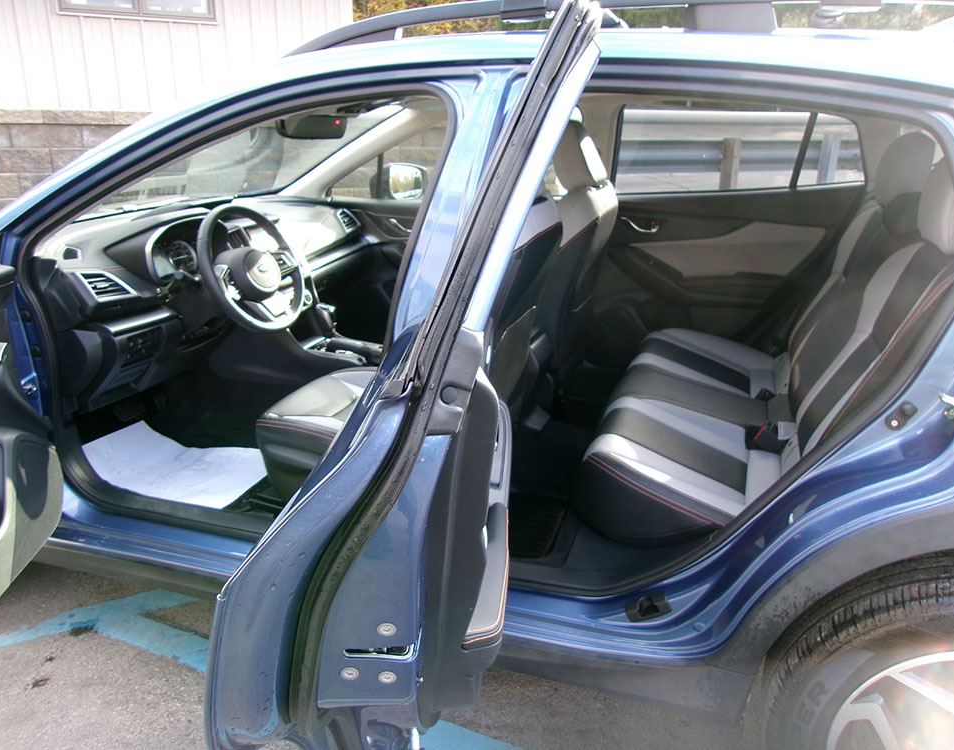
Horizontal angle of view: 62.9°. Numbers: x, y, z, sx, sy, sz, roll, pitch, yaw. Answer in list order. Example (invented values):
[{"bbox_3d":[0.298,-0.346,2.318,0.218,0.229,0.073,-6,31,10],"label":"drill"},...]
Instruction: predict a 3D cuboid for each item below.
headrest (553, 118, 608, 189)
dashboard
[{"bbox_3d":[0.345,-0.681,2.430,0.110,0.200,0.260,-9,14,24],"label":"headrest"},{"bbox_3d":[-0.863,-0.329,2.635,0.550,0.520,1.420,7,20,20],"label":"dashboard"}]

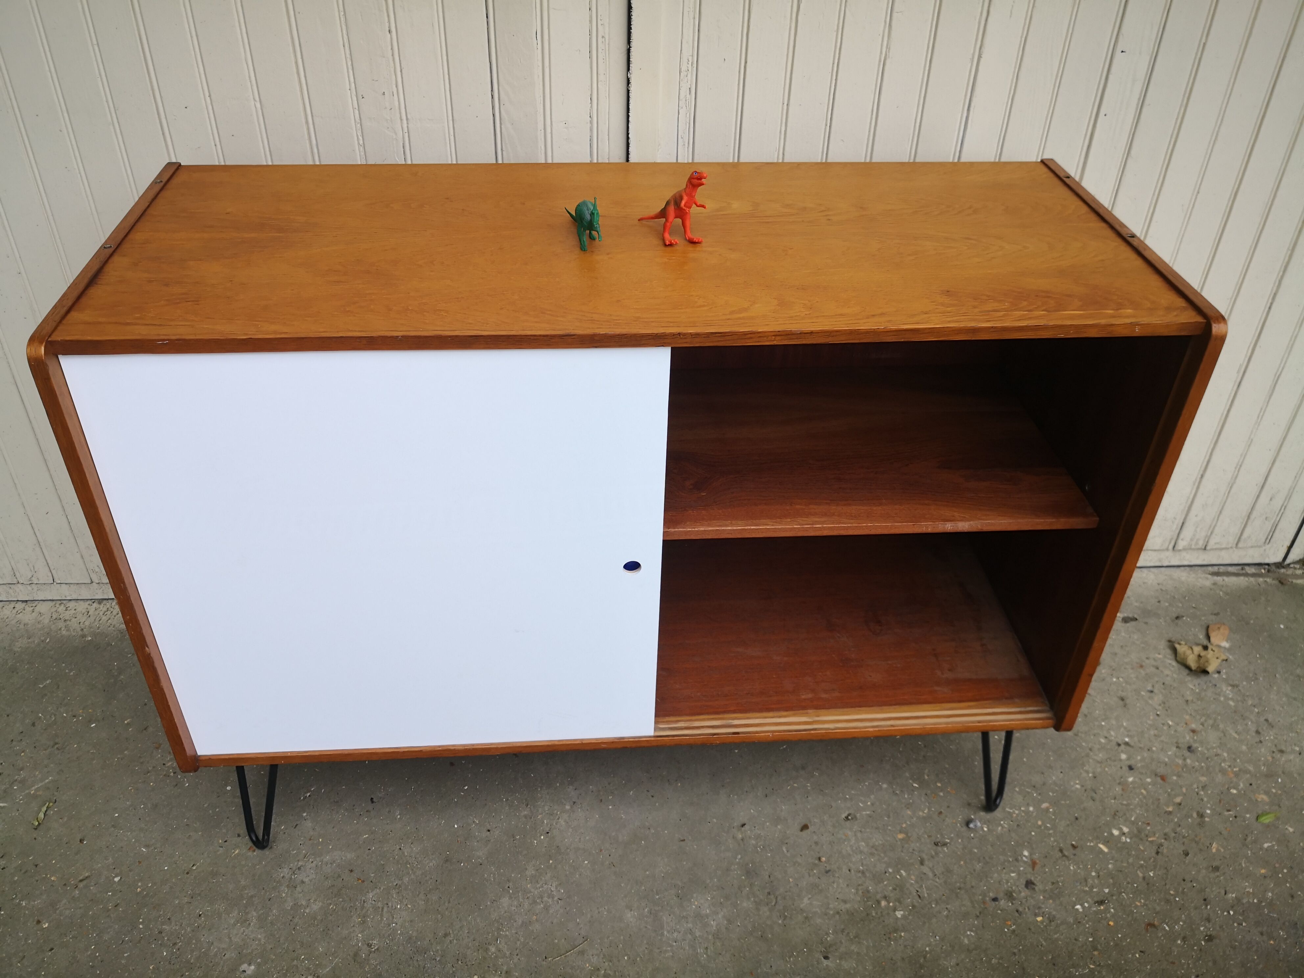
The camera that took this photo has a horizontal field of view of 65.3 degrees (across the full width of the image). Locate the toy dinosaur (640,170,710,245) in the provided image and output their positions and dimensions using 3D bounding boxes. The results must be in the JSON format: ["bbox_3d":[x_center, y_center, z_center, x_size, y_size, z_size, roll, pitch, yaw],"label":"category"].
[{"bbox_3d":[0.019,-0.319,1.129,0.095,0.080,0.040,32,47,32],"label":"toy dinosaur"}]

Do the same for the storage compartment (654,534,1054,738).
[{"bbox_3d":[0.245,0.078,1.362,0.511,0.253,0.406,-2,38,-4],"label":"storage compartment"}]

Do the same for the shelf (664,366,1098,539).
[{"bbox_3d":[0.251,-0.149,1.207,0.511,0.253,0.369,-2,38,-4],"label":"shelf"}]

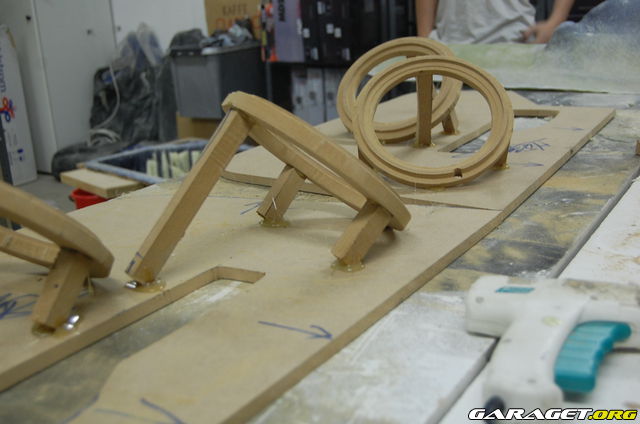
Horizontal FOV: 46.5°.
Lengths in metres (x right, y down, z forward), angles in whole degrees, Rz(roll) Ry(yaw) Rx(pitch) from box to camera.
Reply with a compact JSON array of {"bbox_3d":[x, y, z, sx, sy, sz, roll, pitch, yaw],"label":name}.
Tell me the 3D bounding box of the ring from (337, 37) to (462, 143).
[{"bbox_3d":[0.121,-0.183,1.132,0.195,0.026,0.195,10,64,28],"label":"ring"}]

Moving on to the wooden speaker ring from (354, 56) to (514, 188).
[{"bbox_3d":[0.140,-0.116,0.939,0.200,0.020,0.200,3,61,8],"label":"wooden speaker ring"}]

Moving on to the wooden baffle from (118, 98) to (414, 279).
[{"bbox_3d":[-0.050,-0.032,0.663,0.250,0.153,0.212,-11,20,-26],"label":"wooden baffle"}]

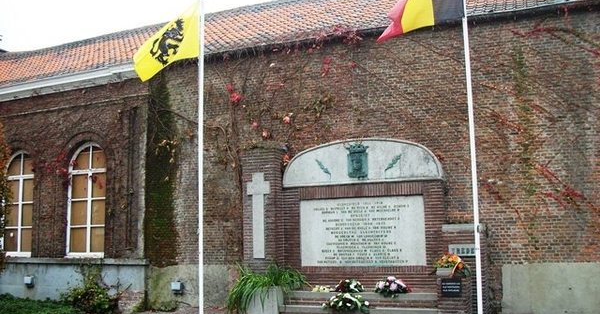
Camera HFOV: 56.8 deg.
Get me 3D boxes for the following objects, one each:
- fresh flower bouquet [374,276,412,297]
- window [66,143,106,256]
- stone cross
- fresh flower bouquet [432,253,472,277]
[{"bbox_3d":[1.551,2.153,9.185,0.621,0.330,0.387,-4,-8,20],"label":"fresh flower bouquet"},{"bbox_3d":[-4.999,1.005,13.015,1.188,2.708,0.145,-4,-8,20],"label":"window"},{"bbox_3d":[-0.769,1.097,10.361,0.474,1.593,0.068,-4,-8,20],"label":"stone cross"},{"bbox_3d":[2.433,1.724,8.855,0.616,0.381,0.407,-4,-8,20],"label":"fresh flower bouquet"}]

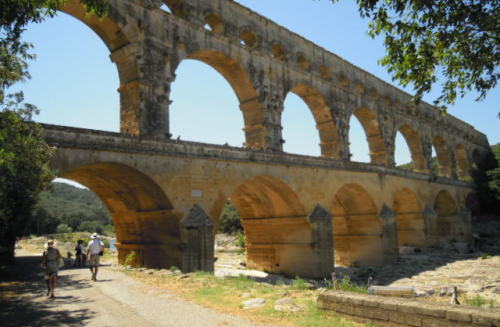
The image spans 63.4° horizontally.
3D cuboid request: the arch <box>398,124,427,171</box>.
[{"bbox_3d":[44.328,-3.858,118.361,4.600,15.400,24.000,-10,-9,40],"label":"arch"}]

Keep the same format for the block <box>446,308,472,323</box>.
[{"bbox_3d":[3.037,2.141,5.745,0.340,0.120,0.336,2,-9,-41],"label":"block"}]

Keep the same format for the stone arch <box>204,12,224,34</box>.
[{"bbox_3d":[-6.477,-20.436,60.667,3.267,3.267,4.158,-8,-9,41],"label":"stone arch"}]

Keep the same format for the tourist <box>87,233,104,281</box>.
[{"bbox_3d":[-5.743,3.472,15.061,0.620,1.760,0.460,0,-7,-12],"label":"tourist"}]

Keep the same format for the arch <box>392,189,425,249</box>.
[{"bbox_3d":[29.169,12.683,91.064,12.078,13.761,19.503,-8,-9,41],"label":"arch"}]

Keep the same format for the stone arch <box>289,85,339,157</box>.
[{"bbox_3d":[10.108,-7.451,78.962,4.600,15.800,20.300,-10,-9,40],"label":"stone arch"}]

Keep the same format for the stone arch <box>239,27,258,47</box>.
[{"bbox_3d":[-1.437,-19.948,66.300,3.267,3.317,4.257,-8,-9,41],"label":"stone arch"}]

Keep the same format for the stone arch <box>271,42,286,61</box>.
[{"bbox_3d":[4.103,-20.420,74.551,3.200,3.700,4.500,-10,-9,40],"label":"stone arch"}]

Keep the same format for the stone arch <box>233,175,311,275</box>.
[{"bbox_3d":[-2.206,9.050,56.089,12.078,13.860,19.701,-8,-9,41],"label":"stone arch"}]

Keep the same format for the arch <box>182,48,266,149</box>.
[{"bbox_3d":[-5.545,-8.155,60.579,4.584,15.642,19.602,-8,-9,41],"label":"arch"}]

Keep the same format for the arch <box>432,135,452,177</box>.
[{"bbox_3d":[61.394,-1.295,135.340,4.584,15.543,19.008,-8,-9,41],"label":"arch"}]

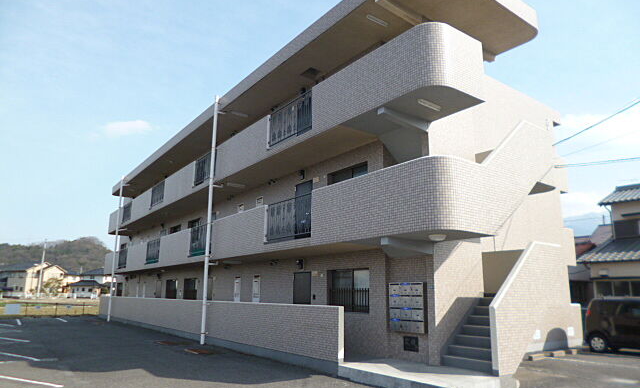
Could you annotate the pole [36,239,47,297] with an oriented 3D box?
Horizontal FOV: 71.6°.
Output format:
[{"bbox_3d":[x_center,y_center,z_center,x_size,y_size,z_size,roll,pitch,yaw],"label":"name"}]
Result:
[{"bbox_3d":[-51.507,13.723,82.341,0.350,10.682,0.350,9,-15,-35],"label":"pole"}]

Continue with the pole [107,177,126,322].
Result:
[{"bbox_3d":[-11.815,3.040,25.831,0.120,8.461,0.120,9,-15,-35],"label":"pole"}]

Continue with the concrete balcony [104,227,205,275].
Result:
[{"bbox_3d":[-8.386,3.220,22.639,1.482,1.355,16.395,9,-16,-35],"label":"concrete balcony"}]

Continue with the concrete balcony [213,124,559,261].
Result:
[{"bbox_3d":[0.800,0.402,12.687,3.993,2.656,9.680,9,-16,-35],"label":"concrete balcony"}]

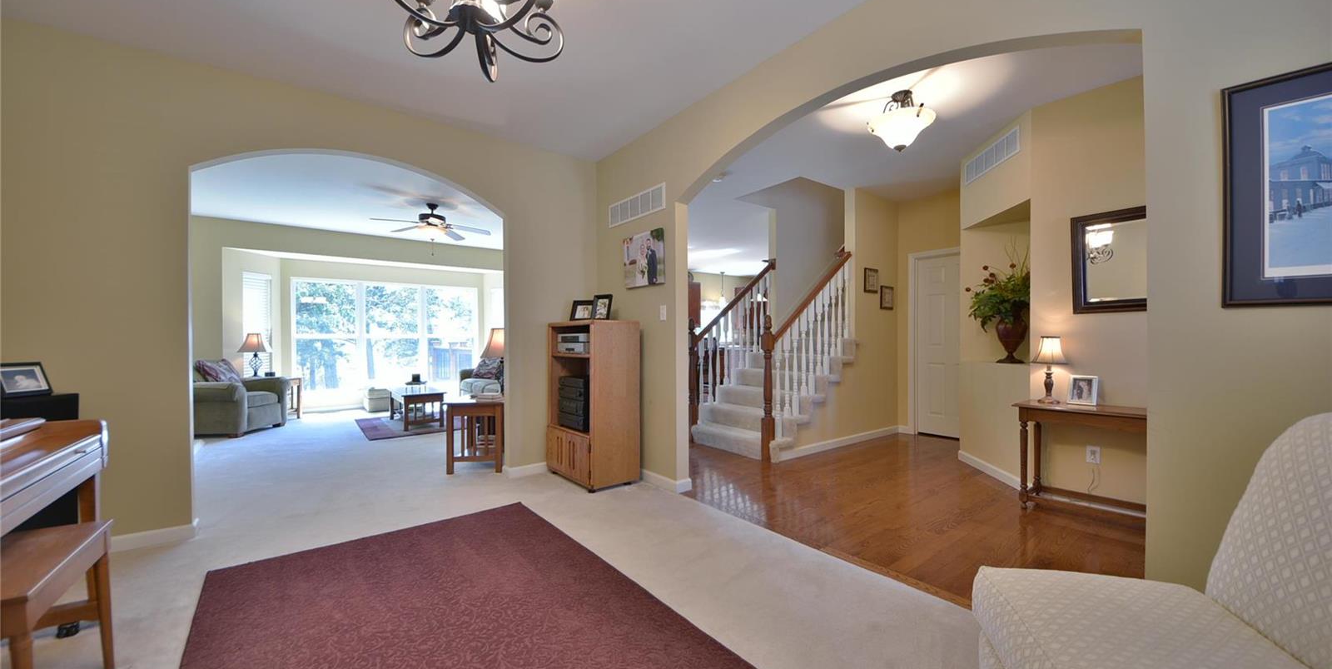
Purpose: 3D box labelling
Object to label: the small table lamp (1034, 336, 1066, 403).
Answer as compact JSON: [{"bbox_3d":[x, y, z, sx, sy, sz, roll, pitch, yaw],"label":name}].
[{"bbox_3d":[2.622,0.243,3.034,0.185,0.446,0.185,0,0,-39],"label":"small table lamp"}]

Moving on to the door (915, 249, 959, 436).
[{"bbox_3d":[3.142,0.135,4.874,0.060,2.020,0.690,0,0,-38],"label":"door"}]

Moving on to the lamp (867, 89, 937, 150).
[{"bbox_3d":[1.588,-1.429,3.006,0.409,0.391,0.409,0,0,-39],"label":"lamp"}]

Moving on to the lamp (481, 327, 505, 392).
[{"bbox_3d":[-1.494,0.276,4.103,0.380,0.645,0.380,0,0,-27],"label":"lamp"}]

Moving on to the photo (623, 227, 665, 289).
[{"bbox_3d":[-0.173,-0.592,3.549,0.030,0.413,0.510,0,0,-39],"label":"photo"}]

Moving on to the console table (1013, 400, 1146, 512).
[{"bbox_3d":[2.845,0.816,2.663,0.390,0.690,1.160,0,0,-38],"label":"console table"}]

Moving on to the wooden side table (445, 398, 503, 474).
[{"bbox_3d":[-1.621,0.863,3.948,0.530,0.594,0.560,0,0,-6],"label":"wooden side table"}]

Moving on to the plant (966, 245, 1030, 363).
[{"bbox_3d":[2.827,-0.258,3.664,0.500,0.960,0.550,0,0,5],"label":"plant"}]

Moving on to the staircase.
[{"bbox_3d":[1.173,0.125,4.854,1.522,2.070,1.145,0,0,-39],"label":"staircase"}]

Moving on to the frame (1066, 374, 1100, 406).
[{"bbox_3d":[2.801,0.377,2.984,0.060,0.190,0.150,-1,0,-44],"label":"frame"}]

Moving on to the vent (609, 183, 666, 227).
[{"bbox_3d":[-0.249,-1.048,3.660,0.020,0.195,0.788,0,0,-39],"label":"vent"}]

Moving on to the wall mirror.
[{"bbox_3d":[3.022,-0.459,2.739,0.040,0.648,0.760,0,0,-39],"label":"wall mirror"}]

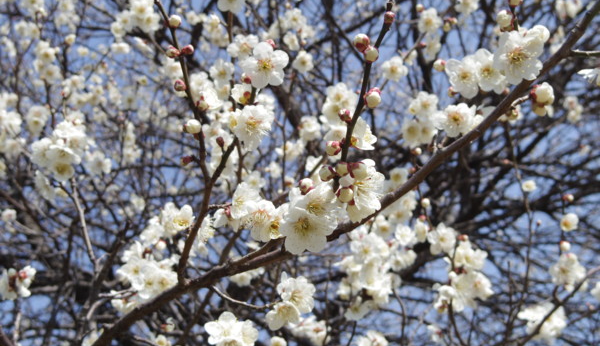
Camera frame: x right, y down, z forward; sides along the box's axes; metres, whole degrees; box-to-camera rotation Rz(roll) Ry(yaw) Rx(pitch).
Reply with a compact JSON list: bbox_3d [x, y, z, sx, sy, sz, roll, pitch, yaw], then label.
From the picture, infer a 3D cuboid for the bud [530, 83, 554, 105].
[{"bbox_3d":[0.127,-0.042,0.425,0.012,0.011,0.011,-6,0,24],"label":"bud"}]

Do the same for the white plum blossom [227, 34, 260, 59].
[{"bbox_3d":[-0.043,-0.095,0.620,0.025,0.023,0.012,1,6,-3],"label":"white plum blossom"}]

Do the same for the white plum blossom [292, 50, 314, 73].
[{"bbox_3d":[0.004,-0.119,0.870,0.023,0.023,0.012,0,9,0],"label":"white plum blossom"}]

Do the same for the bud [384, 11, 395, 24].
[{"bbox_3d":[0.043,-0.074,0.390,0.005,0.006,0.005,9,18,0],"label":"bud"}]

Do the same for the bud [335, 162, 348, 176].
[{"bbox_3d":[0.021,-0.002,0.405,0.007,0.007,0.007,-22,-33,0],"label":"bud"}]

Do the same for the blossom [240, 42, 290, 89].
[{"bbox_3d":[-0.019,-0.057,0.435,0.025,0.025,0.012,1,6,-3],"label":"blossom"}]

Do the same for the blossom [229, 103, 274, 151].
[{"bbox_3d":[-0.027,-0.026,0.450,0.025,0.026,0.015,5,13,-13],"label":"blossom"}]

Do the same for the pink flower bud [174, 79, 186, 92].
[{"bbox_3d":[-0.065,-0.047,0.440,0.007,0.007,0.007,23,0,-40],"label":"pink flower bud"}]

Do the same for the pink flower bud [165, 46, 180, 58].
[{"bbox_3d":[-0.067,-0.063,0.425,0.007,0.006,0.006,11,0,-32],"label":"pink flower bud"}]

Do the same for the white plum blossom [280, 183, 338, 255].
[{"bbox_3d":[0.004,0.021,0.375,0.027,0.031,0.018,3,8,-9],"label":"white plum blossom"}]

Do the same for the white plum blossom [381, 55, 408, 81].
[{"bbox_3d":[0.079,-0.088,0.680,0.023,0.022,0.012,0,11,0],"label":"white plum blossom"}]

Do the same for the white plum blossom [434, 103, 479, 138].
[{"bbox_3d":[0.088,-0.030,0.460,0.025,0.021,0.012,-1,6,3],"label":"white plum blossom"}]

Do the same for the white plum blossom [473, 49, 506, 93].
[{"bbox_3d":[0.098,-0.053,0.420,0.021,0.023,0.013,-2,11,6],"label":"white plum blossom"}]

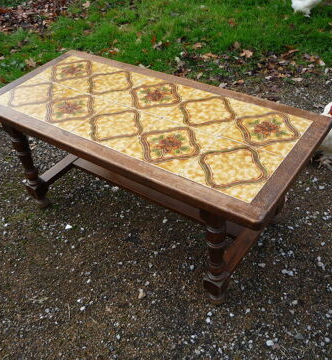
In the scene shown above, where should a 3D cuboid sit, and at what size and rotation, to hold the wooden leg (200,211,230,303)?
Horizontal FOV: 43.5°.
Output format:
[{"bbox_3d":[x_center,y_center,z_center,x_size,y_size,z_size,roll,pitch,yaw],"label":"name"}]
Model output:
[{"bbox_3d":[0.146,0.219,1.180,0.060,0.430,0.060,22,48,29],"label":"wooden leg"}]

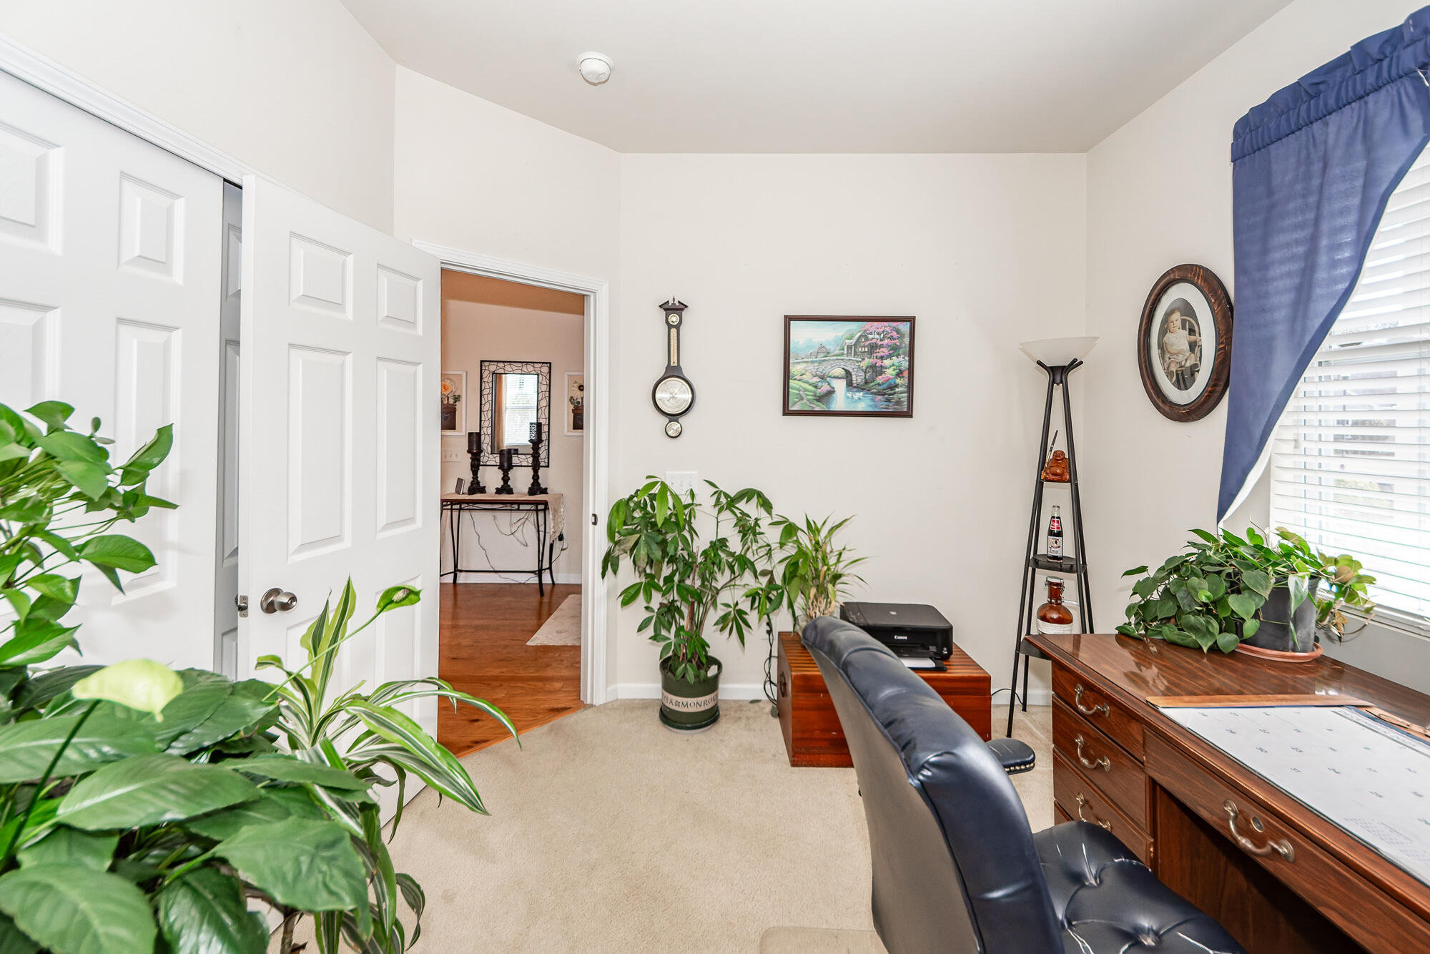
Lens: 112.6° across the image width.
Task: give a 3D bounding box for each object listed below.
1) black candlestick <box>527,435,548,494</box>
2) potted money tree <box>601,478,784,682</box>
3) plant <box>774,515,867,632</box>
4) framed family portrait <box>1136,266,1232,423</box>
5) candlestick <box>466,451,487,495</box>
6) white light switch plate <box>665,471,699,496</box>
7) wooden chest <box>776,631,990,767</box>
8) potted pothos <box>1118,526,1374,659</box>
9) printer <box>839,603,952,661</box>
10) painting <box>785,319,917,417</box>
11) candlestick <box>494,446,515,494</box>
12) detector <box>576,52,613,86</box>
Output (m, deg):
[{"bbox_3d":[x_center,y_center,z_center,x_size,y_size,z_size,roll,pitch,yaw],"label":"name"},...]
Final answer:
[{"bbox_3d":[-1.501,-0.113,4.030,0.150,0.555,0.150,0,5,0],"label":"black candlestick"},{"bbox_3d":[-0.105,0.465,2.150,0.810,0.950,0.580,0,5,0],"label":"potted money tree"},{"bbox_3d":[0.464,0.465,2.130,0.390,0.580,0.360,0,3,0],"label":"plant"},{"bbox_3d":[1.842,-0.527,1.885,0.035,0.610,0.385,0,3,0],"label":"framed family portrait"},{"bbox_3d":[-2.010,-0.038,4.030,0.155,0.365,0.150,0,3,0],"label":"candlestick"},{"bbox_3d":[-0.166,0.034,2.400,0.162,0.116,0.009,0,5,0],"label":"white light switch plate"},{"bbox_3d":[0.724,0.995,2.160,0.810,0.405,0.385,0,5,0],"label":"wooden chest"},{"bbox_3d":[1.520,0.335,1.390,0.530,0.355,0.370,0,3,0],"label":"potted pothos"},{"bbox_3d":[0.830,0.709,2.246,0.450,0.152,0.300,1,5,5],"label":"printer"},{"bbox_3d":[0.668,-0.550,2.375,0.648,0.497,0.027,0,3,0],"label":"painting"},{"bbox_3d":[-1.798,-0.046,4.070,0.145,0.395,0.145,0,5,0],"label":"candlestick"},{"bbox_3d":[-0.451,-1.541,1.810,0.142,0.045,0.142,0,3,0],"label":"detector"}]

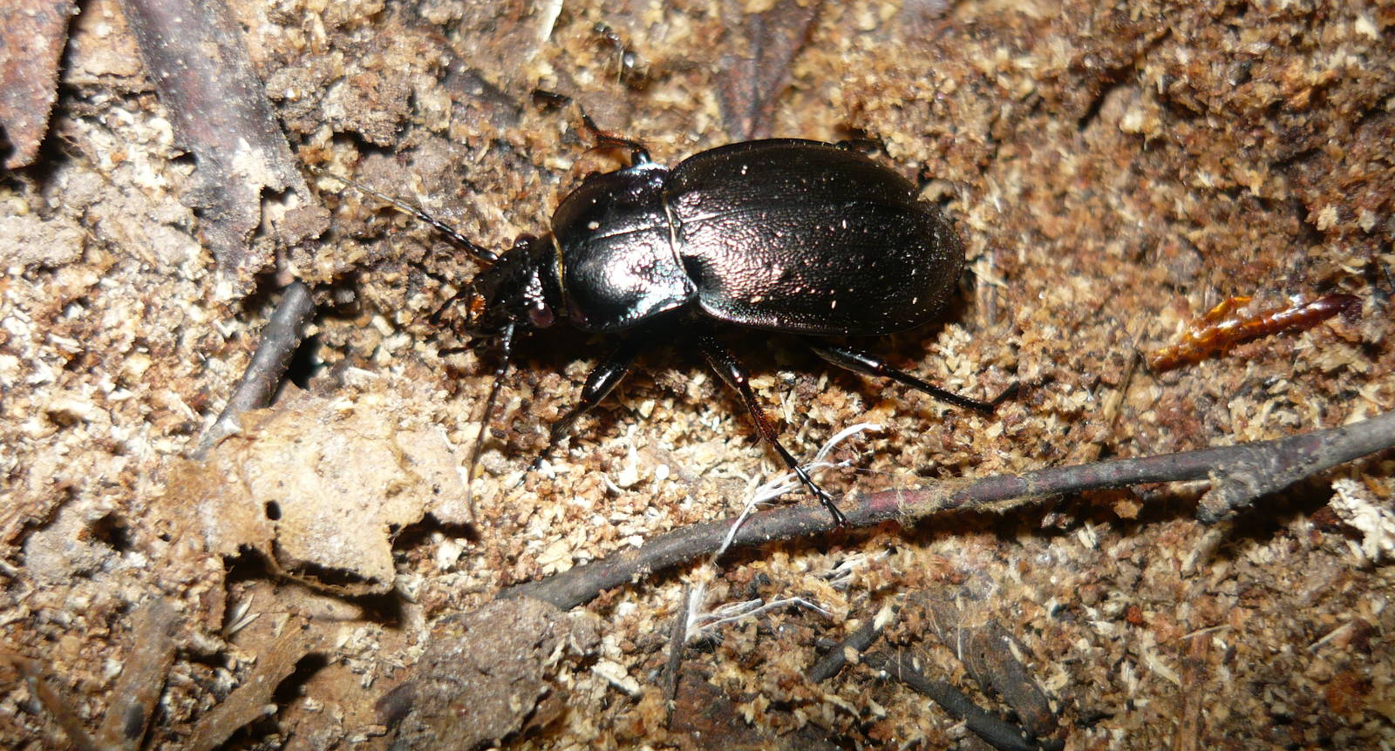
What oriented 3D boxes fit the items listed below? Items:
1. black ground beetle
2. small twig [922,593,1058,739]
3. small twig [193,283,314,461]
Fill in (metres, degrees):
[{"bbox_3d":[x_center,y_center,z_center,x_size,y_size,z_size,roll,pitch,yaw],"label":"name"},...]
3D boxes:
[{"bbox_3d":[-0.001,-0.003,0.065,0.031,0.009,0.021,-7,65,-3],"label":"black ground beetle"},{"bbox_3d":[0.013,0.013,0.062,0.002,0.001,0.008,-37,70,-16],"label":"small twig"},{"bbox_3d":[-0.023,0.000,0.068,0.001,0.001,0.010,21,67,10],"label":"small twig"}]

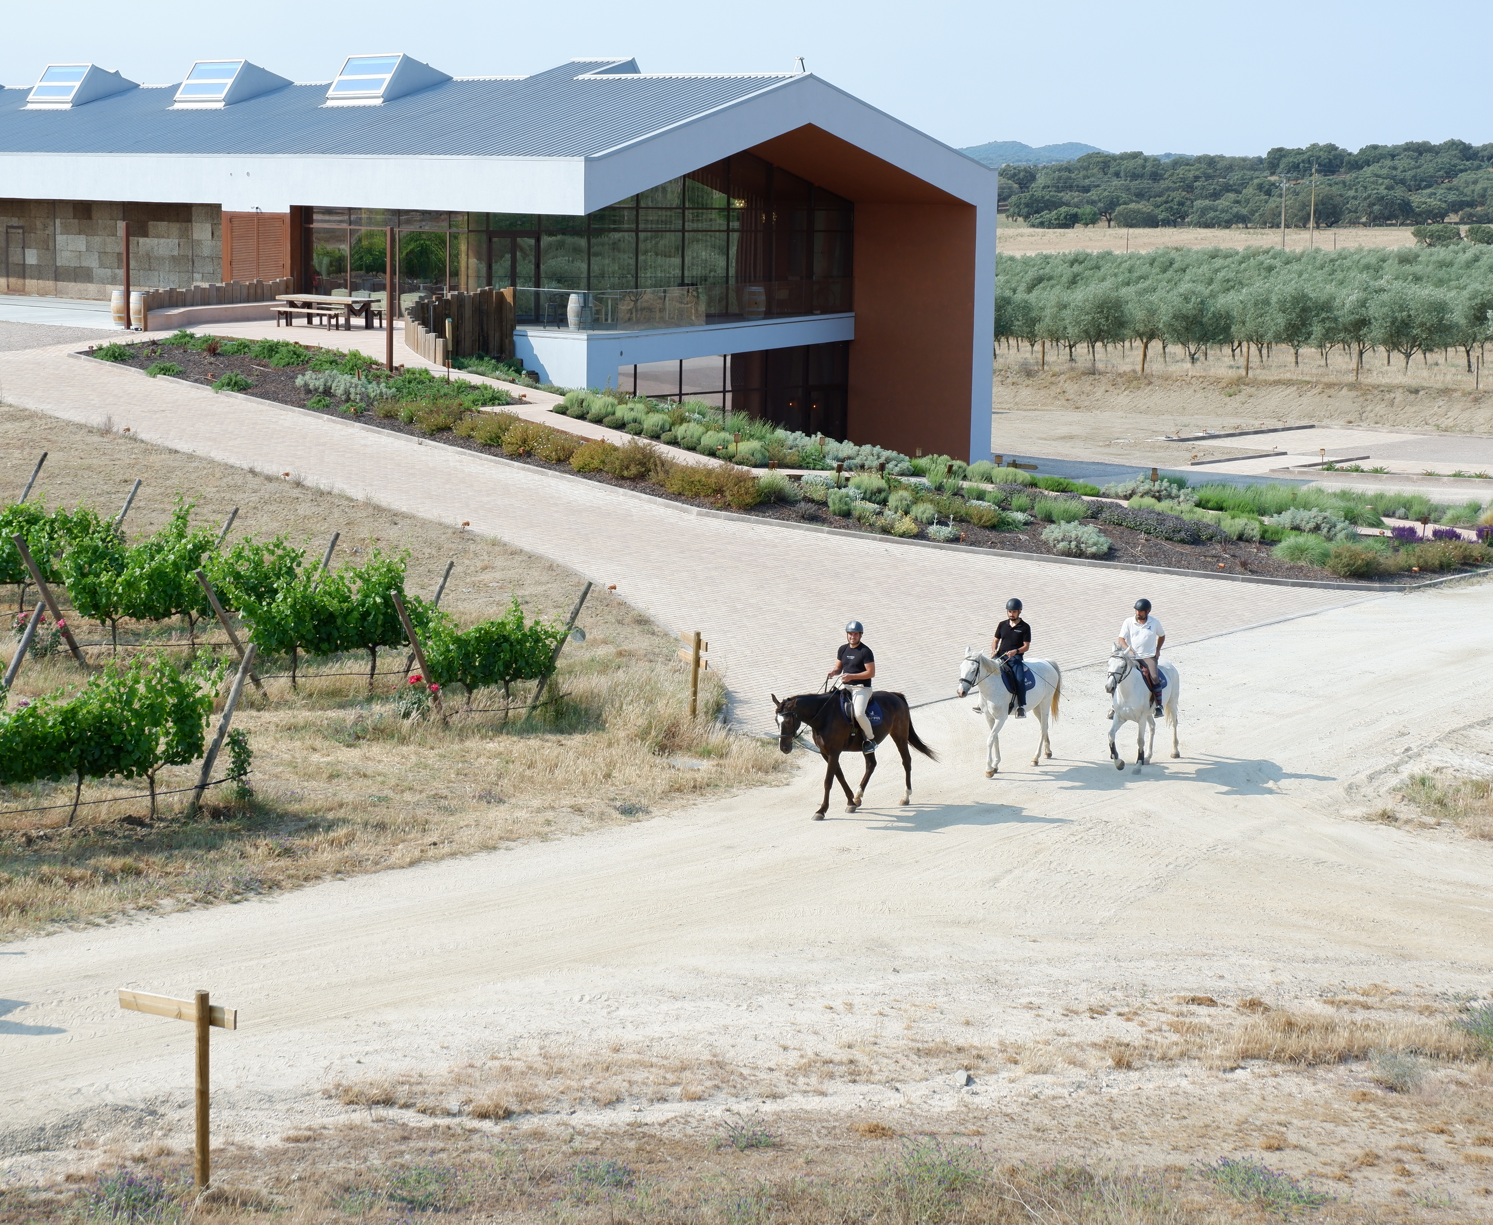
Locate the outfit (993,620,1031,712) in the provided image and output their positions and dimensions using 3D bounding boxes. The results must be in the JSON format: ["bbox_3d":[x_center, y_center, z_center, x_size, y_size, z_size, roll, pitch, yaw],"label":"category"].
[{"bbox_3d":[3.687,0.776,37.886,0.640,1.411,0.580,7,11,35],"label":"outfit"}]

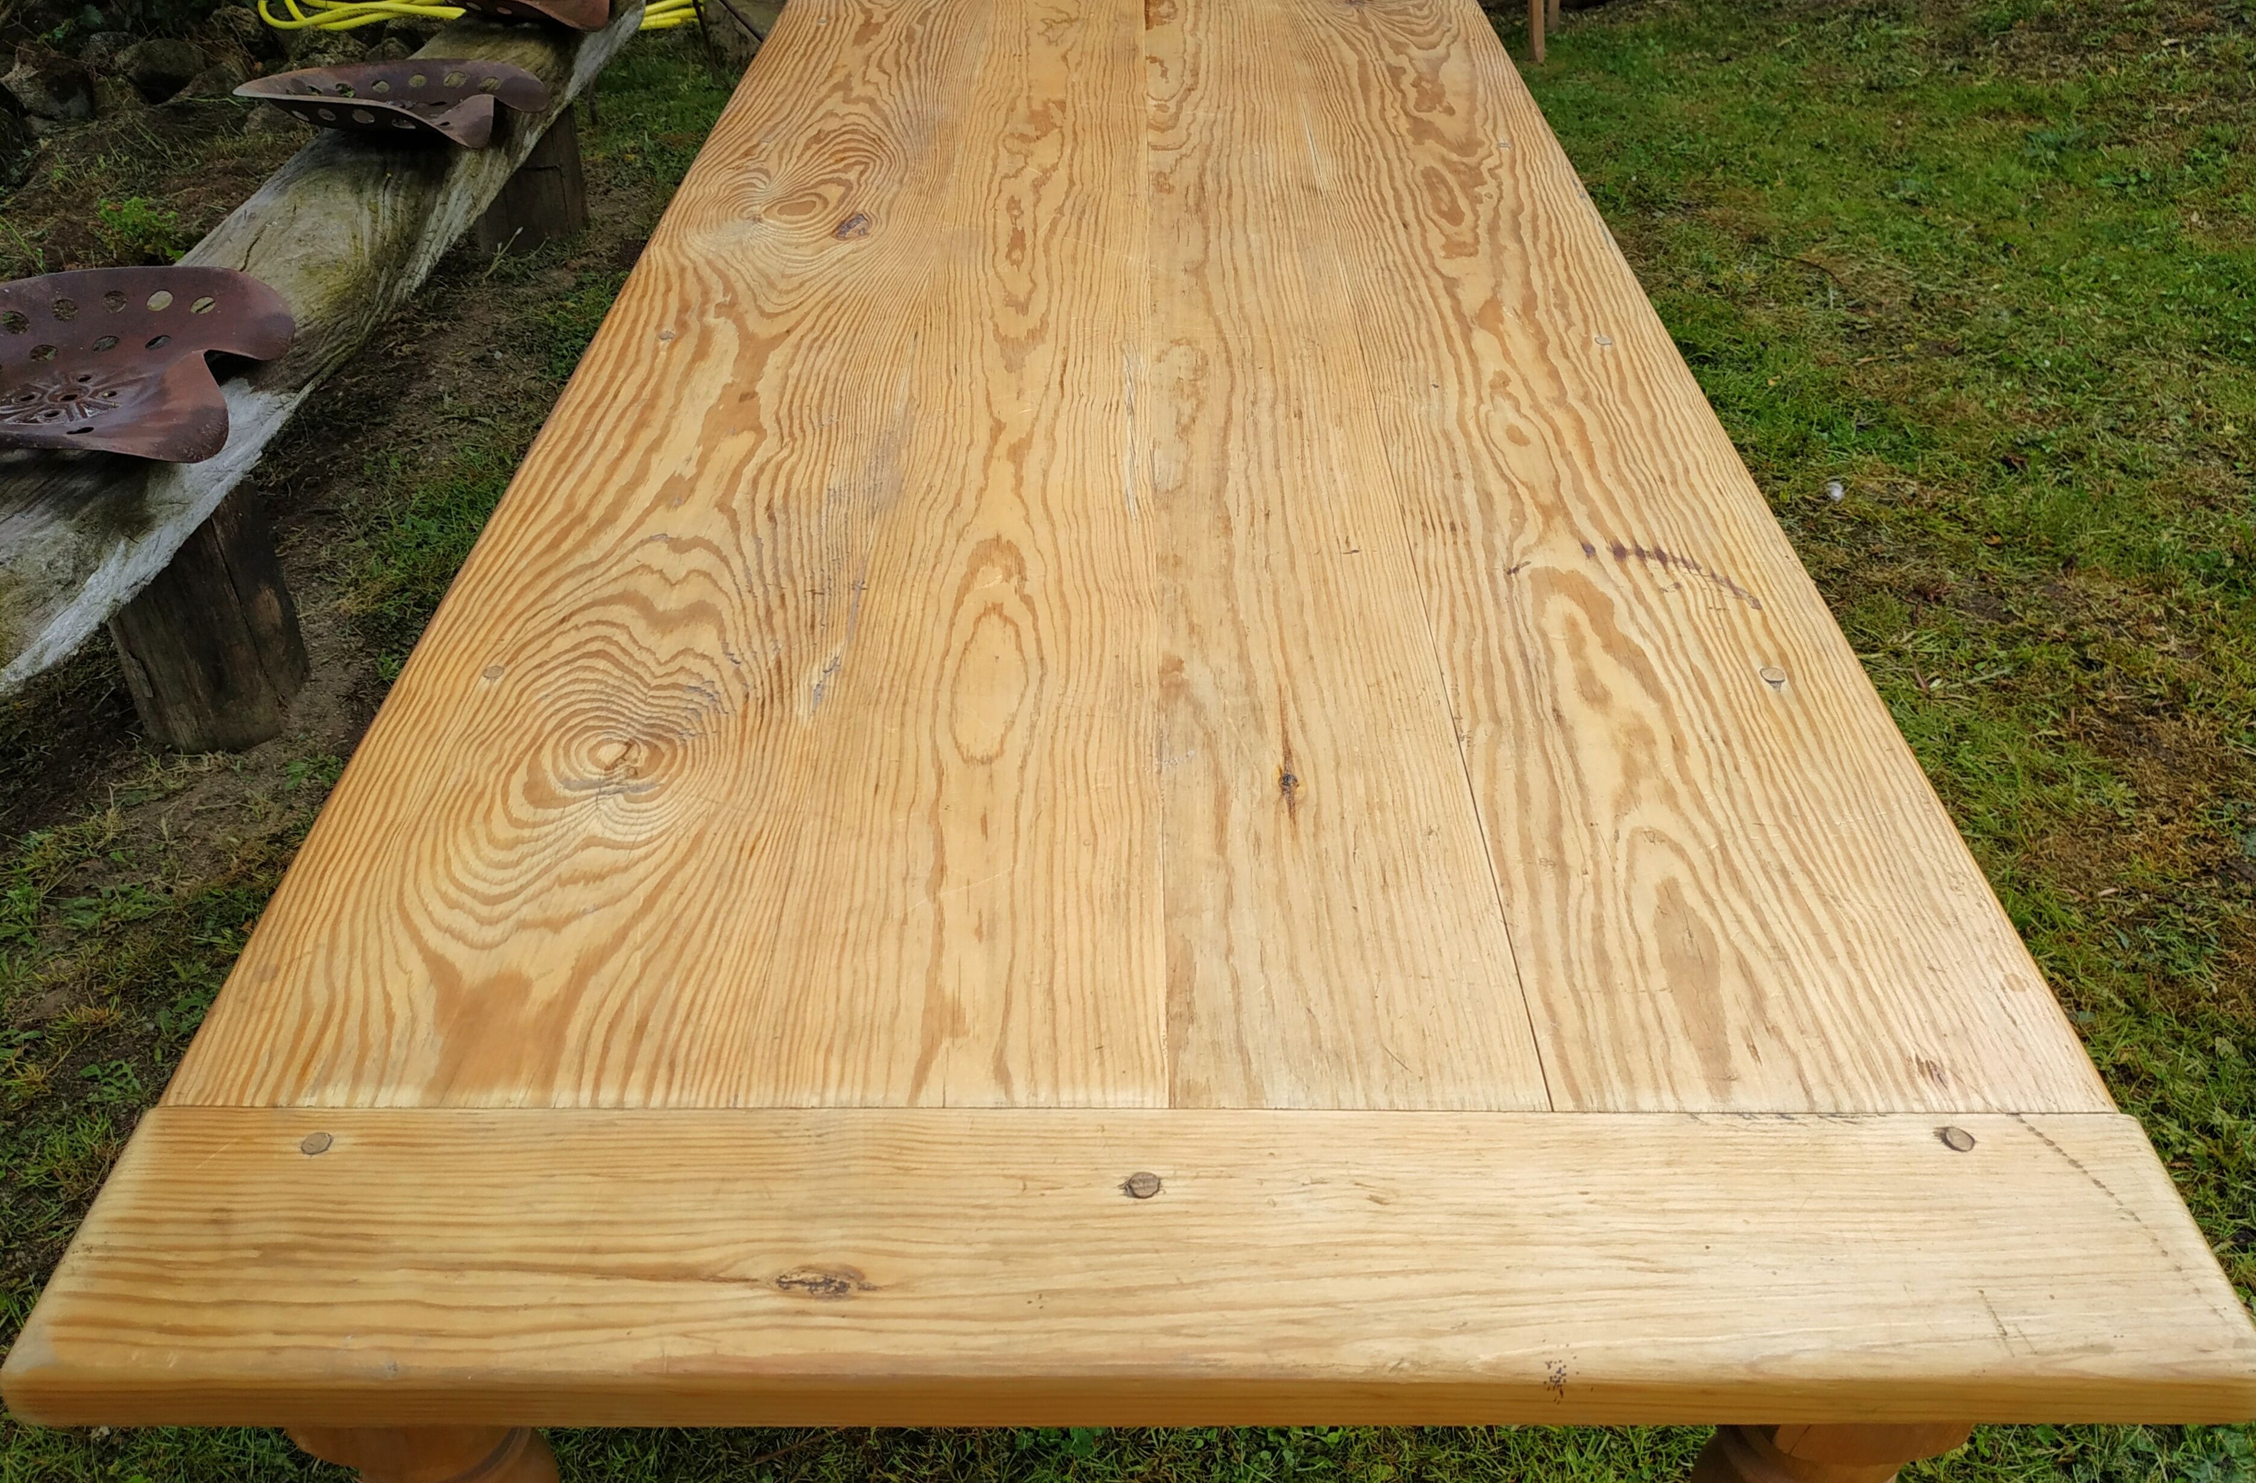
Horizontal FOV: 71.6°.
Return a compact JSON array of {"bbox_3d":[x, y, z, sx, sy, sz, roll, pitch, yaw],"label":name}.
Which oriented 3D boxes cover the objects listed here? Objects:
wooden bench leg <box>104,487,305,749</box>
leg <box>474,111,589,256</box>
[{"bbox_3d":[-1.183,-0.162,2.003,0.210,0.310,0.210,6,41,-5],"label":"wooden bench leg"},{"bbox_3d":[-1.227,-1.172,3.175,0.217,0.305,0.217,3,41,-3],"label":"leg"}]

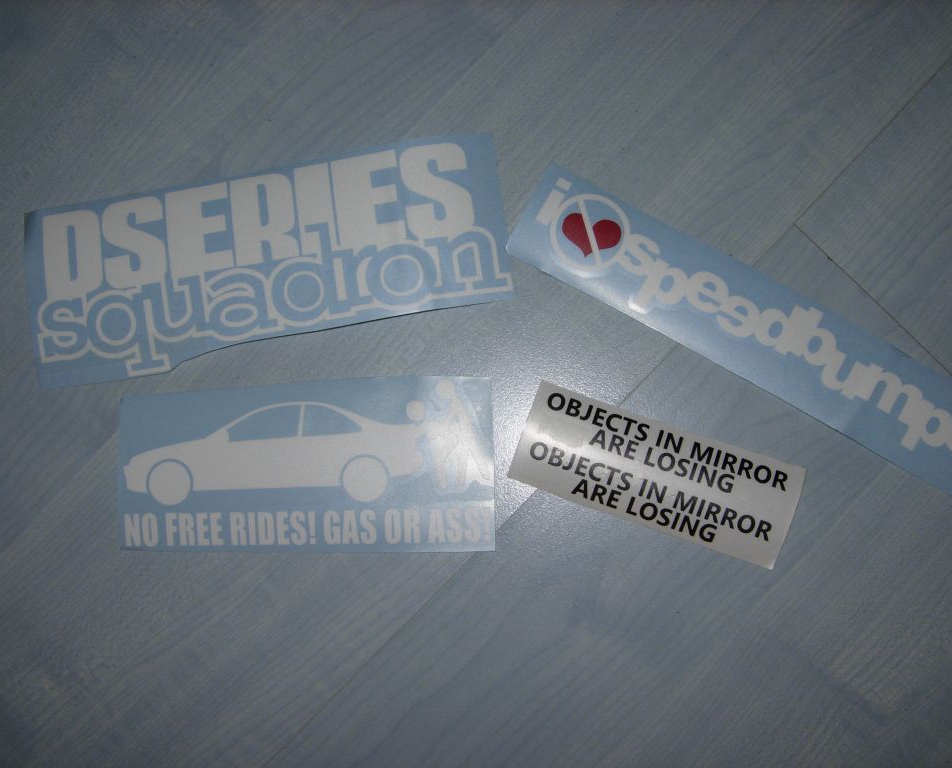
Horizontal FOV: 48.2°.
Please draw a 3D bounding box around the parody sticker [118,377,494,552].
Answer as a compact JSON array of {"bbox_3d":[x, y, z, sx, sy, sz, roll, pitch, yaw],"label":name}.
[{"bbox_3d":[-0.069,0.034,0.428,0.152,0.002,0.069,-2,86,4],"label":"parody sticker"}]

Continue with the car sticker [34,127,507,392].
[{"bbox_3d":[-0.086,-0.052,0.436,0.202,0.002,0.074,-10,85,3],"label":"car sticker"}]

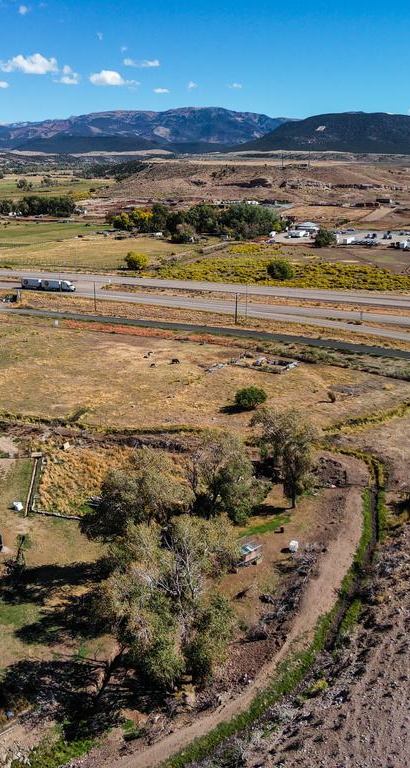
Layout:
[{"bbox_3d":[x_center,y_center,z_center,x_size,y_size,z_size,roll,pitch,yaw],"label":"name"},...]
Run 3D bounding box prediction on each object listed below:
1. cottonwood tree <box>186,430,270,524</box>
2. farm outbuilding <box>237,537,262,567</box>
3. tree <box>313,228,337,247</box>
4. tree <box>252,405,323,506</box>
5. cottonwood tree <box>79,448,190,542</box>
[{"bbox_3d":[3.304,14.391,104.566,12.600,14.800,11.800,0,18,0],"label":"cottonwood tree"},{"bbox_3d":[5.677,23.817,97.658,4.500,1.700,2.900,-15,23,-40],"label":"farm outbuilding"},{"bbox_3d":[74.014,-89.745,417.918,13.000,10.800,12.500,0,18,0],"label":"tree"},{"bbox_3d":[12.776,12.237,107.986,11.200,16.800,10.600,0,18,0],"label":"tree"},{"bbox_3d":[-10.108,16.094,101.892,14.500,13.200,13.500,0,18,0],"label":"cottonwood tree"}]

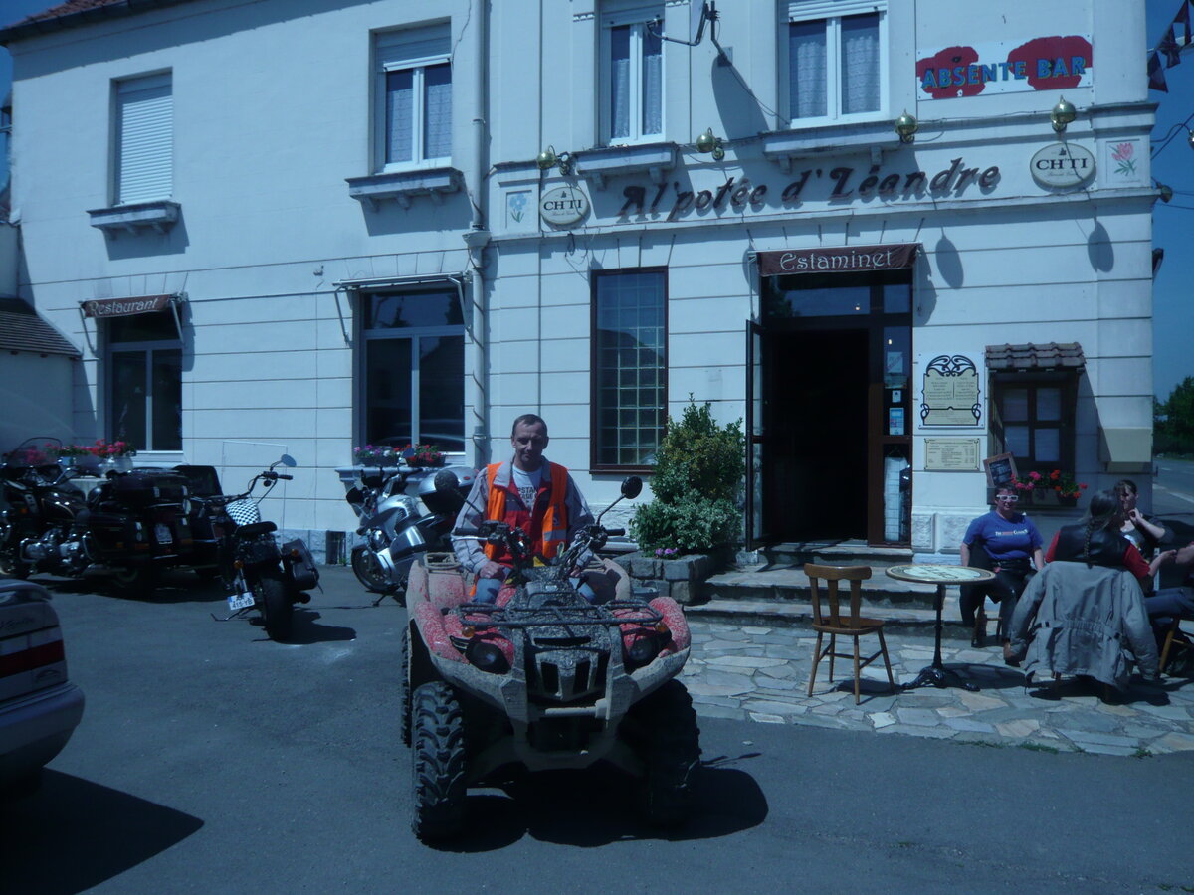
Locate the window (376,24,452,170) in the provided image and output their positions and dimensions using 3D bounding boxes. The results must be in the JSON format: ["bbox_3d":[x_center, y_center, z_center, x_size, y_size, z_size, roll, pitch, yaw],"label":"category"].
[{"bbox_3d":[-2.281,-4.319,11.927,1.102,1.791,0.150,0,0,19],"label":"window"}]

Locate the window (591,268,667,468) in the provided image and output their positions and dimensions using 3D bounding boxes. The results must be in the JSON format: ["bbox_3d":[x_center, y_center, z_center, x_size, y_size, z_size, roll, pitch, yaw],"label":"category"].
[{"bbox_3d":[0.356,-0.873,10.797,0.882,2.247,0.140,0,0,19],"label":"window"}]

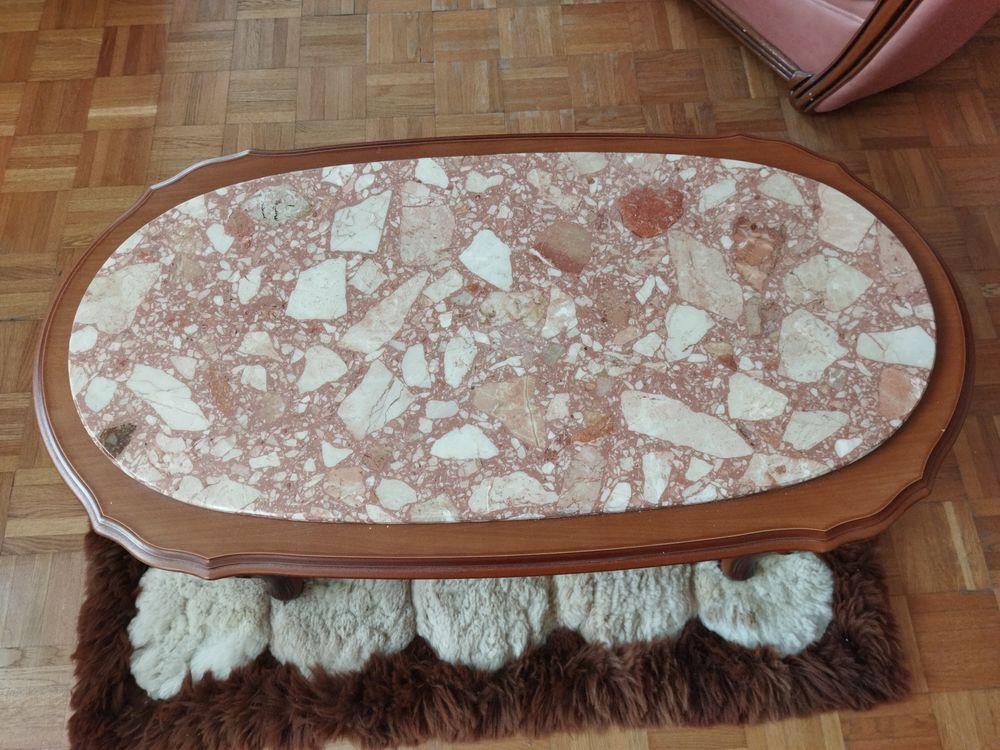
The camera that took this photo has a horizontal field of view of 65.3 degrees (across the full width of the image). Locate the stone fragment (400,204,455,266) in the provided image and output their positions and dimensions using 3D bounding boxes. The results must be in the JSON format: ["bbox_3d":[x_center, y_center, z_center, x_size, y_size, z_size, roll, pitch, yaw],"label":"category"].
[{"bbox_3d":[-0.099,-0.188,1.062,0.072,0.015,0.099,-2,67,0],"label":"stone fragment"}]

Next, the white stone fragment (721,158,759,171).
[{"bbox_3d":[0.344,-0.296,1.119,0.059,0.015,0.018,4,67,2],"label":"white stone fragment"}]

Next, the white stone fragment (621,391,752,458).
[{"bbox_3d":[0.230,0.066,0.969,0.174,0.018,0.057,17,68,7],"label":"white stone fragment"}]

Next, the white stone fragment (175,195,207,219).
[{"bbox_3d":[-0.428,-0.228,1.081,0.042,0.015,0.038,-12,68,-5],"label":"white stone fragment"}]

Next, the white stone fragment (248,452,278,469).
[{"bbox_3d":[-0.284,0.107,0.949,0.034,0.010,0.018,-12,68,-5],"label":"white stone fragment"}]

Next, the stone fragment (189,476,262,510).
[{"bbox_3d":[-0.324,0.143,0.923,0.076,0.015,0.040,14,68,6],"label":"stone fragment"}]

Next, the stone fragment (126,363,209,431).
[{"bbox_3d":[-0.431,0.032,1.024,0.139,0.015,0.051,38,72,14],"label":"stone fragment"}]

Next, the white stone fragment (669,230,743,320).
[{"bbox_3d":[0.275,-0.130,1.035,0.085,0.015,0.138,-3,67,-1],"label":"white stone fragment"}]

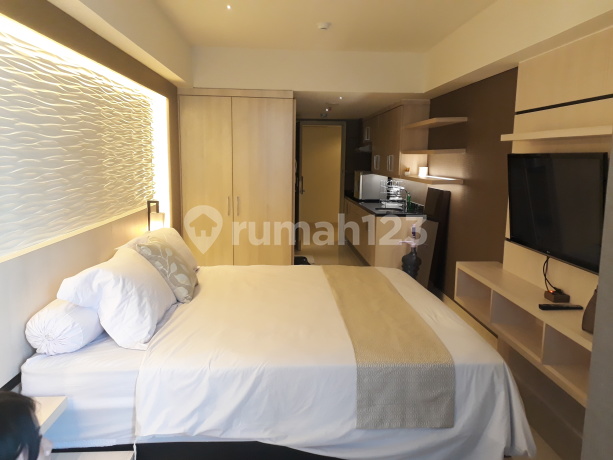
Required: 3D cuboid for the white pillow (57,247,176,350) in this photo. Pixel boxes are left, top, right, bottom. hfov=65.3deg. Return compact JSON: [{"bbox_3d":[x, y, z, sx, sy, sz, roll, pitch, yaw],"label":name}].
[{"bbox_3d":[-0.930,0.308,2.491,0.470,0.210,0.640,42,5,-8],"label":"white pillow"}]

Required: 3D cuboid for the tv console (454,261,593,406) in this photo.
[{"bbox_3d":[1.427,0.554,2.961,0.350,0.310,1.850,0,9,-3],"label":"tv console"}]

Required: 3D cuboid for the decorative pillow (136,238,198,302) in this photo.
[{"bbox_3d":[-0.880,0.210,3.062,0.140,0.430,0.440,-41,7,6],"label":"decorative pillow"}]

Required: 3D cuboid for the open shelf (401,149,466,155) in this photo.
[{"bbox_3d":[1.336,-0.836,5.163,0.315,0.038,1.230,0,9,-3],"label":"open shelf"}]

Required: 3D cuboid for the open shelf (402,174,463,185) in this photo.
[{"bbox_3d":[1.332,-0.548,5.207,0.315,0.038,1.230,0,9,-3],"label":"open shelf"}]

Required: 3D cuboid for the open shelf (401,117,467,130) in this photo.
[{"bbox_3d":[1.341,-1.129,5.119,0.315,0.038,1.230,0,9,-3],"label":"open shelf"}]

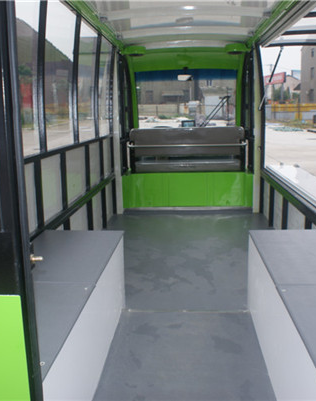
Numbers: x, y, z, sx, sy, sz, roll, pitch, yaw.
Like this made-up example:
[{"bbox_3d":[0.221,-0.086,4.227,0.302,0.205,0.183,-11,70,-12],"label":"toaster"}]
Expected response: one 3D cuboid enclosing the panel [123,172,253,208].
[{"bbox_3d":[0.310,-0.104,4.789,1.387,0.367,0.051,-1,11,4],"label":"panel"}]

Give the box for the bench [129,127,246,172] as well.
[{"bbox_3d":[0.318,-0.570,4.970,1.204,0.479,0.561,-1,11,4],"label":"bench"}]

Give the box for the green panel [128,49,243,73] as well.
[{"bbox_3d":[0.324,-1.682,5.380,1.367,0.255,0.133,-1,11,4],"label":"green panel"}]

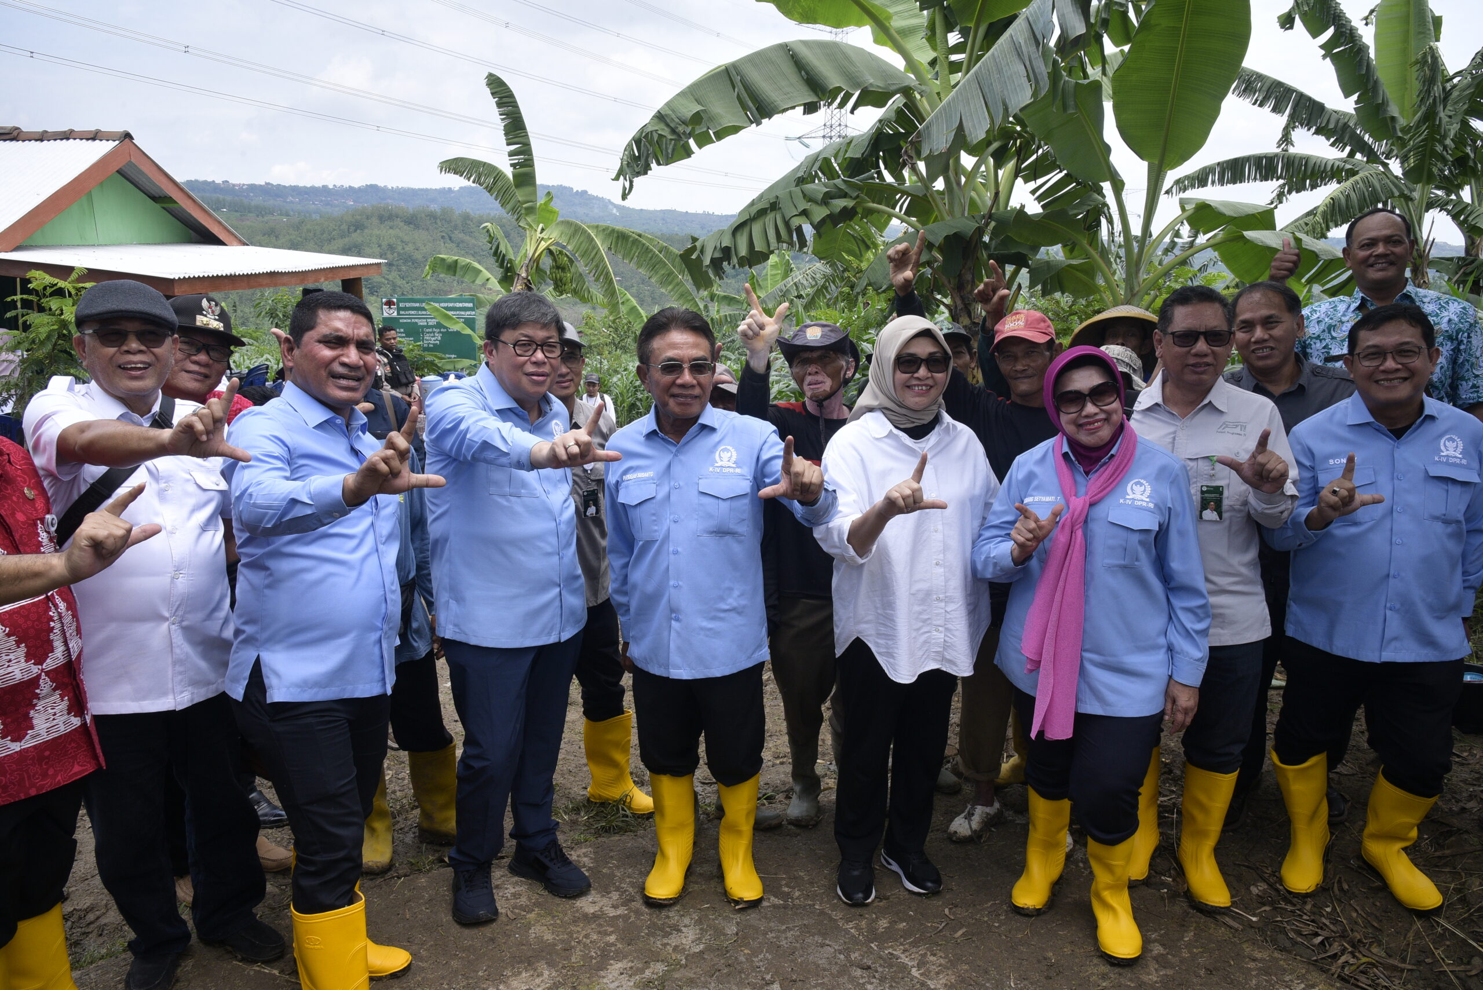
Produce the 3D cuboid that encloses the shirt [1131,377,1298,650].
[{"bbox_3d":[1.155,0.049,2.550,0.500,0.740,0.350,5,13,20],"label":"shirt"}]

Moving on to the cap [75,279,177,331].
[{"bbox_3d":[-1.315,-0.408,2.111,0.190,0.120,0.270,-9,15,-35],"label":"cap"}]

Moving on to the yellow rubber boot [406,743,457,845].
[{"bbox_3d":[-0.920,0.951,3.075,0.130,0.325,0.280,-9,15,-37],"label":"yellow rubber boot"}]

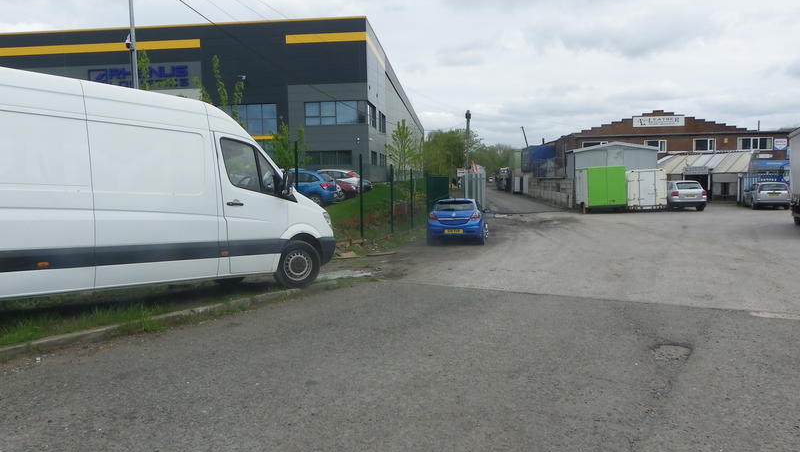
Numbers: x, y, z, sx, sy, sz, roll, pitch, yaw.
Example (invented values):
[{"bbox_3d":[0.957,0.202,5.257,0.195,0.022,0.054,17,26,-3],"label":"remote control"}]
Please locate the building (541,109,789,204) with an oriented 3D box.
[{"bbox_3d":[21.157,-5.707,51.118,15.500,6.800,15.000,-1,5,4],"label":"building"}]

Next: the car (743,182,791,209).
[{"bbox_3d":[20.948,-1.732,34.384,1.840,1.500,4.470,0,5,22],"label":"car"}]

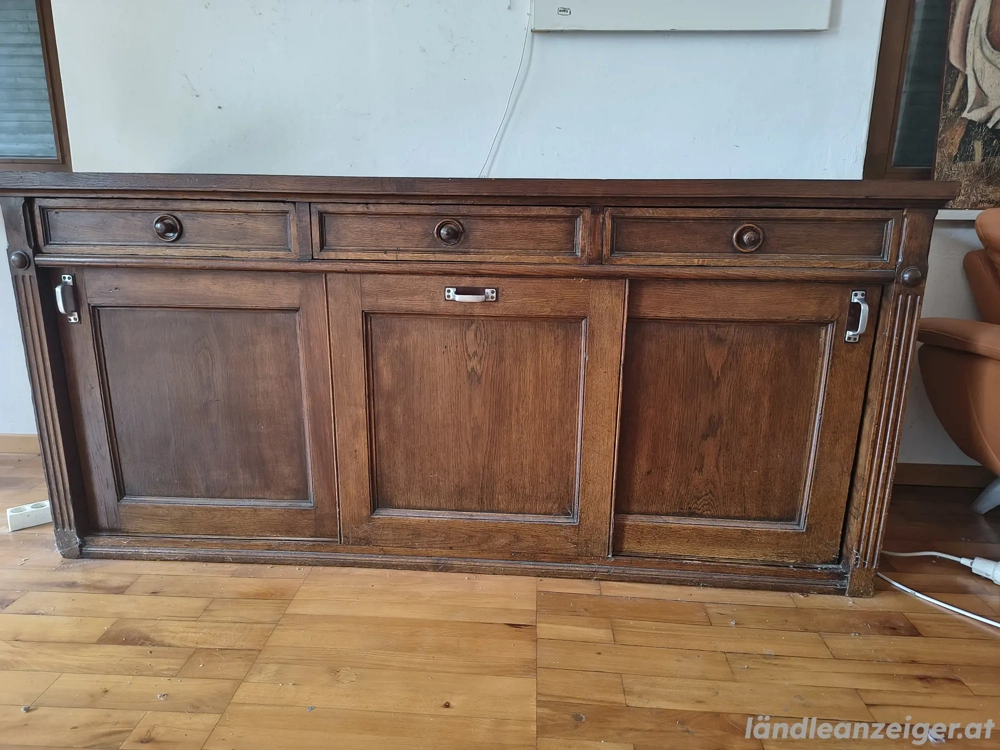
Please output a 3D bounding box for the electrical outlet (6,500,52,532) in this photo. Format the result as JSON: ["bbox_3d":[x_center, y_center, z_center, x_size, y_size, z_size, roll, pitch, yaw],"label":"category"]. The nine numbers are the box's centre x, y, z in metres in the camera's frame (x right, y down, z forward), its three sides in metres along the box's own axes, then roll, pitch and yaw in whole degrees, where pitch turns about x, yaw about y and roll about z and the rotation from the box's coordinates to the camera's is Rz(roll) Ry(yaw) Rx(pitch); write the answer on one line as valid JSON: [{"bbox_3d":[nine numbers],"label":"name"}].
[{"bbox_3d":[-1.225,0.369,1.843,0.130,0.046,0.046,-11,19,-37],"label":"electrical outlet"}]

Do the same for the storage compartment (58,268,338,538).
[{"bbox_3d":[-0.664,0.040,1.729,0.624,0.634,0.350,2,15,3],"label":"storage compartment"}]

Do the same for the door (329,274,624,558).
[{"bbox_3d":[-0.057,0.101,1.605,0.654,0.666,0.030,2,15,4],"label":"door"}]

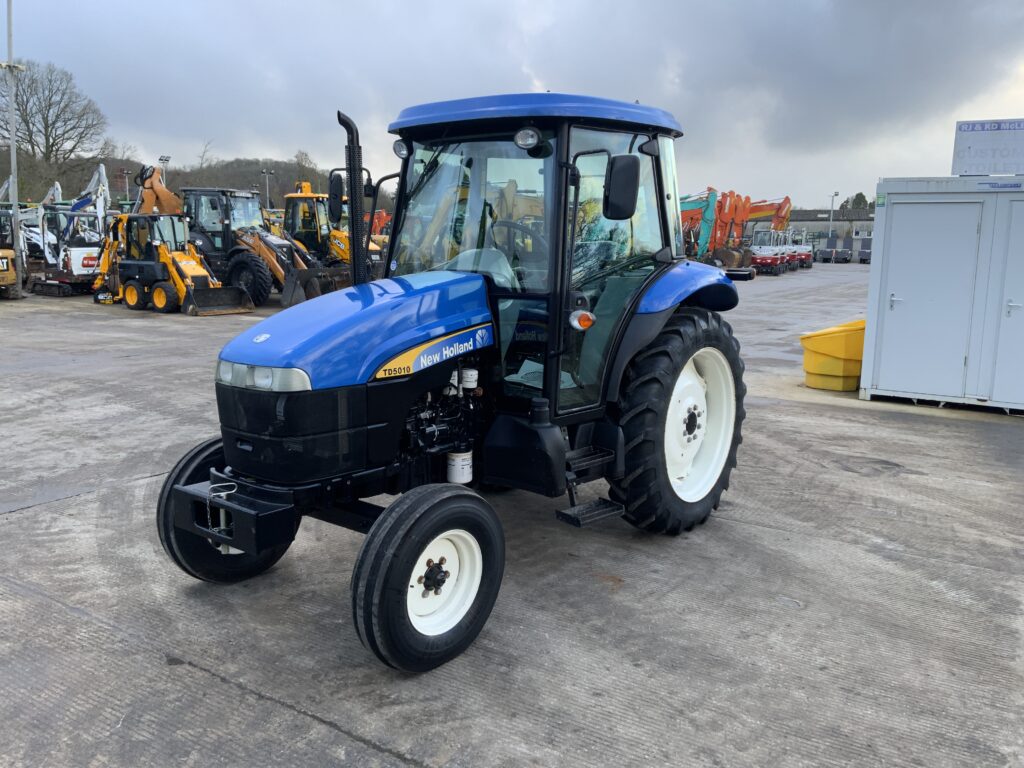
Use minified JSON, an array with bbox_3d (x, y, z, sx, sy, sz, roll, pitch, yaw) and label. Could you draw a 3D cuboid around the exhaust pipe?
[{"bbox_3d":[-0.854,-0.917,4.682,0.175,1.070,0.120,-1,10,-11],"label":"exhaust pipe"}]

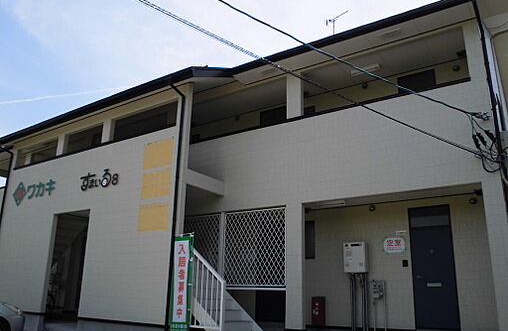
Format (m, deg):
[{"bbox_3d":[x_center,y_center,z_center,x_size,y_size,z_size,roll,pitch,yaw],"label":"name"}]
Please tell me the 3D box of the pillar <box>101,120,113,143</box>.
[{"bbox_3d":[-3.634,-0.828,10.653,0.317,0.549,0.140,-10,-19,33],"label":"pillar"}]

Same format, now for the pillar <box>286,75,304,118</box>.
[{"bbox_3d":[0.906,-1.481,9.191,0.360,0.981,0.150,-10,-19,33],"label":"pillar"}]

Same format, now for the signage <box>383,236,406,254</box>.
[{"bbox_3d":[2.828,1.608,8.555,0.436,0.306,0.020,-10,-19,33],"label":"signage"}]

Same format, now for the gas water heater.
[{"bbox_3d":[2.122,1.906,8.825,0.463,0.609,0.210,-10,-19,33],"label":"gas water heater"}]

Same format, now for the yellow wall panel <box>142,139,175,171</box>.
[{"bbox_3d":[-2.113,-0.252,9.292,0.877,0.601,0.020,-10,-19,33],"label":"yellow wall panel"}]

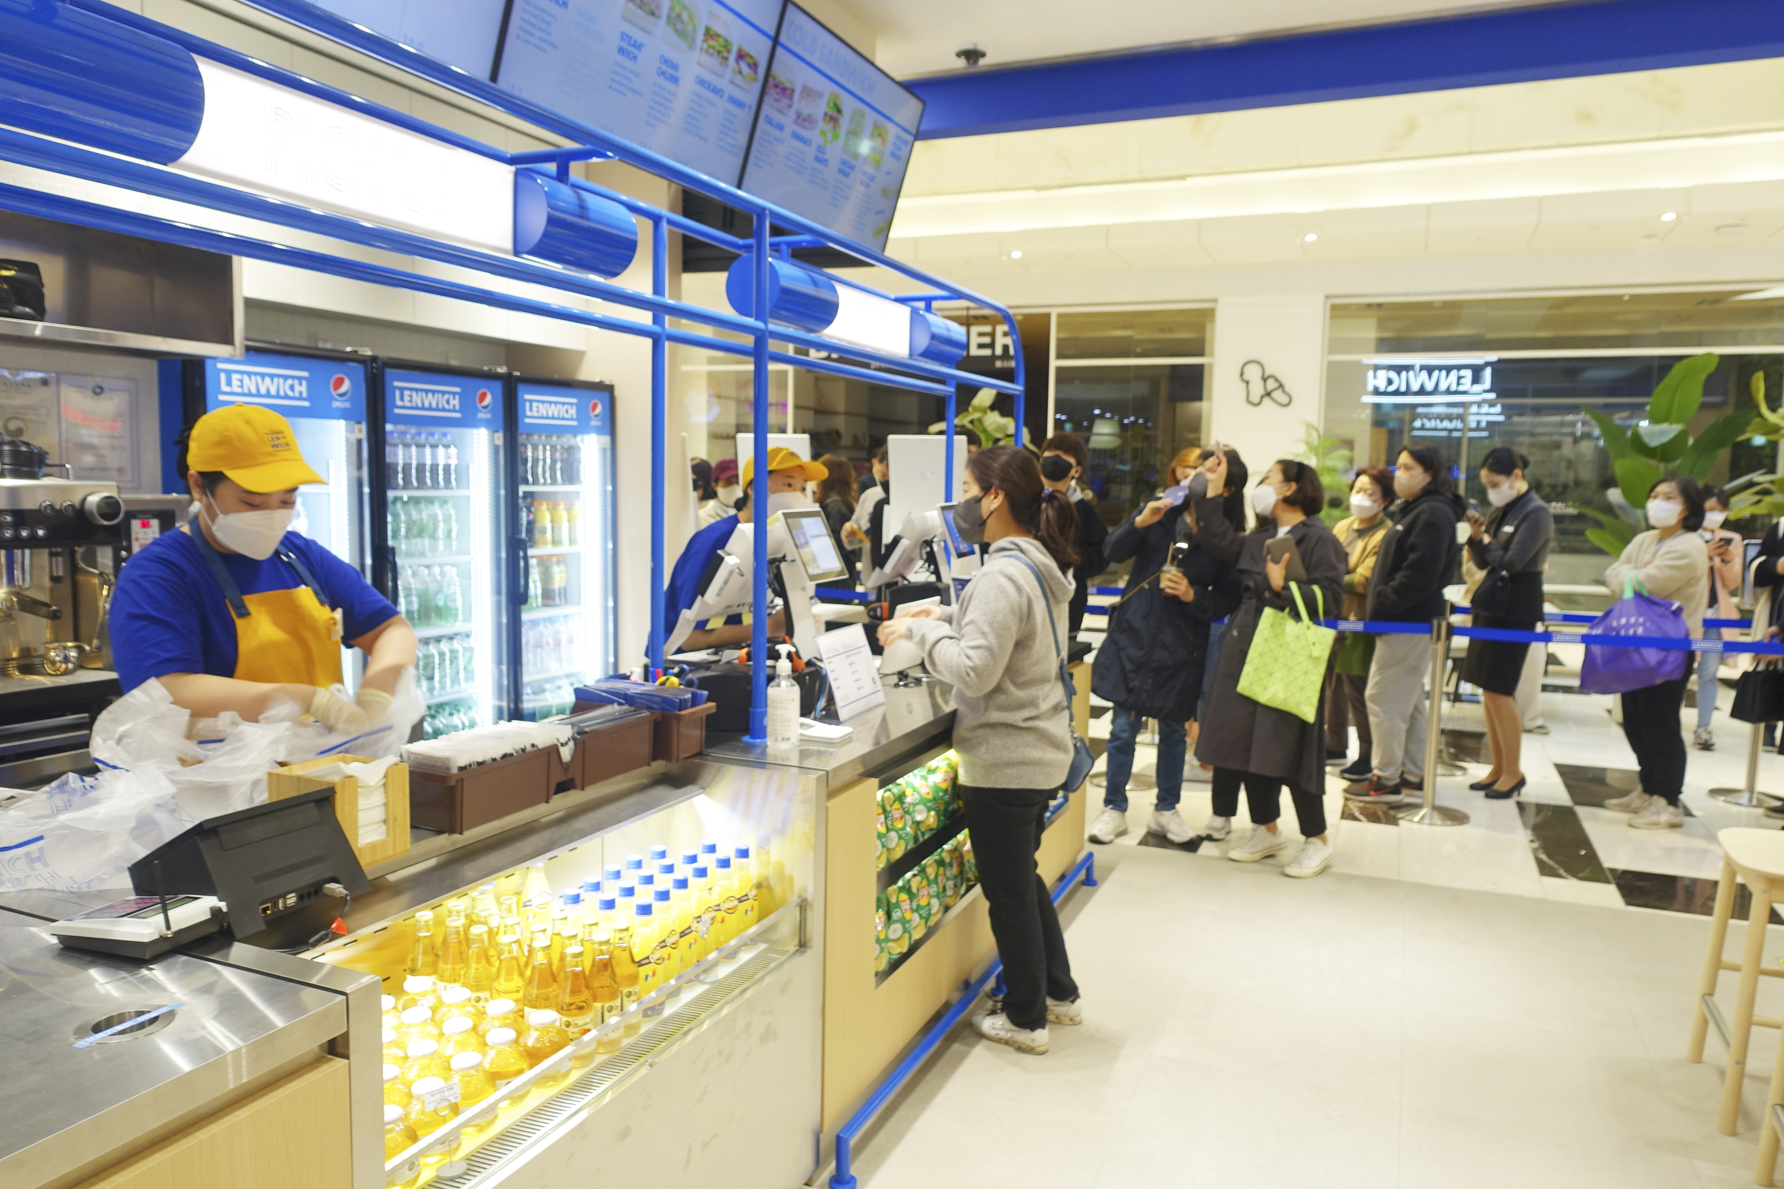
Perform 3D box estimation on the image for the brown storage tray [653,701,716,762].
[{"bbox_3d":[-0.563,0.300,2.713,0.280,0.112,0.140,3,6,23],"label":"brown storage tray"}]

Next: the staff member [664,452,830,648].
[{"bbox_3d":[-0.552,0.298,4.168,0.620,1.630,0.520,3,6,23],"label":"staff member"}]

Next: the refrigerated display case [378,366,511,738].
[{"bbox_3d":[-1.850,0.129,4.327,0.650,1.890,0.630,3,6,23],"label":"refrigerated display case"}]

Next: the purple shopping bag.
[{"bbox_3d":[3.357,0.221,5.380,0.500,0.450,0.240,3,6,20],"label":"purple shopping bag"}]

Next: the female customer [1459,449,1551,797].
[{"bbox_3d":[3.063,0.154,5.863,0.410,1.680,0.410,1,6,-6],"label":"female customer"}]

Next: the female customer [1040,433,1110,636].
[{"bbox_3d":[0.799,0.121,5.614,0.500,1.744,0.330,5,7,38],"label":"female customer"}]

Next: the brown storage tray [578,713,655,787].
[{"bbox_3d":[-0.611,0.314,2.429,0.150,0.105,0.280,3,6,24],"label":"brown storage tray"}]

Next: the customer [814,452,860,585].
[{"bbox_3d":[-0.335,-0.002,7.065,0.320,1.666,0.440,1,6,3],"label":"customer"}]

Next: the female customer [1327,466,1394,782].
[{"bbox_3d":[2.507,0.134,6.397,0.340,1.624,0.460,-2,6,-25],"label":"female customer"}]

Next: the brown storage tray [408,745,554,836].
[{"bbox_3d":[-0.755,0.348,2.188,0.140,0.112,0.280,3,6,23],"label":"brown storage tray"}]

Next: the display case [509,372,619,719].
[{"bbox_3d":[-1.597,0.075,4.918,0.650,1.890,0.650,3,6,23],"label":"display case"}]

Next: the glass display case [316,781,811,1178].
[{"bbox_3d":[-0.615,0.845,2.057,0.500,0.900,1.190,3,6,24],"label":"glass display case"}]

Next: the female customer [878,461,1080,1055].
[{"bbox_3d":[0.269,0.403,3.294,0.580,1.620,0.480,3,6,23],"label":"female customer"}]

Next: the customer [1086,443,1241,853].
[{"bbox_3d":[1.139,0.215,5.065,0.580,1.640,0.460,3,6,23],"label":"customer"}]

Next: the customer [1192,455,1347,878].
[{"bbox_3d":[1.539,0.270,4.731,0.550,1.610,0.520,-3,7,-37],"label":"customer"}]

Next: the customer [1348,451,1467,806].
[{"bbox_3d":[2.513,0.140,5.797,0.520,1.700,0.460,1,6,-2],"label":"customer"}]

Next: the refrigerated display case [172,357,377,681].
[{"bbox_3d":[-2.088,0.172,3.742,0.640,1.860,0.620,3,6,24],"label":"refrigerated display case"}]

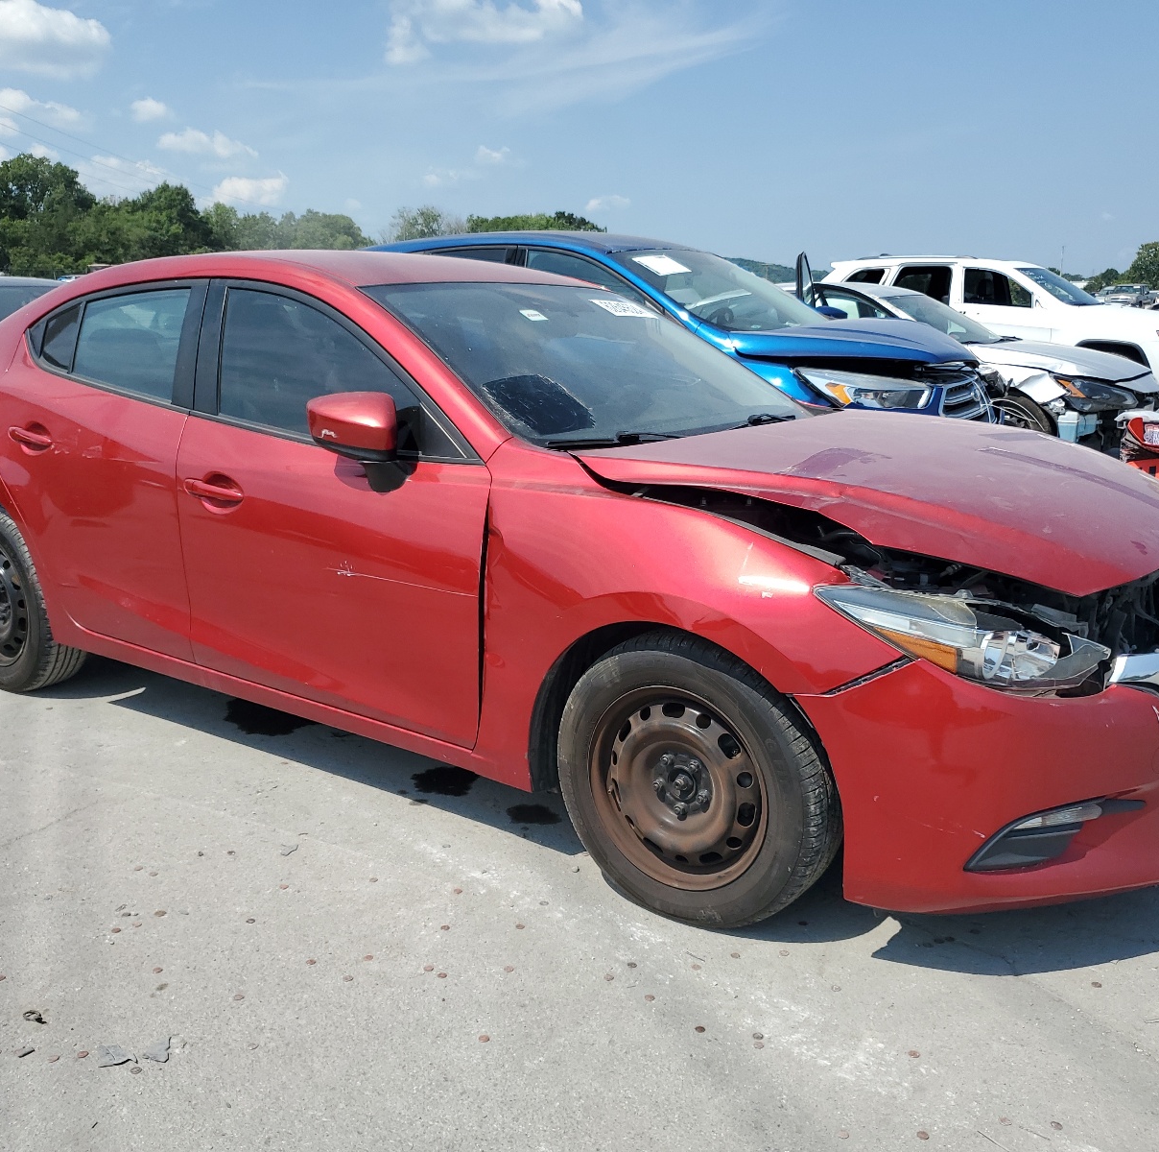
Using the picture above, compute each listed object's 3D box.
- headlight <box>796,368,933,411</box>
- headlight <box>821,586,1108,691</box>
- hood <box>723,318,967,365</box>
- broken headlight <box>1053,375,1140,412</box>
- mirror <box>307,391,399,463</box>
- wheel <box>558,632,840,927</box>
[{"bbox_3d":[1.351,-0.891,5.502,0.530,0.200,0.420,10,17,36],"label":"headlight"},{"bbox_3d":[0.757,0.125,2.268,0.520,0.220,0.400,9,17,34],"label":"headlight"},{"bbox_3d":[1.723,-1.350,6.677,1.150,0.260,1.500,10,17,36],"label":"hood"},{"bbox_3d":[3.523,-1.237,7.850,0.480,0.250,0.400,11,18,39],"label":"broken headlight"},{"bbox_3d":[-0.522,-0.343,2.686,0.145,0.150,0.200,9,17,34],"label":"mirror"},{"bbox_3d":[0.253,0.432,2.506,0.650,0.650,0.210,10,17,36],"label":"wheel"}]

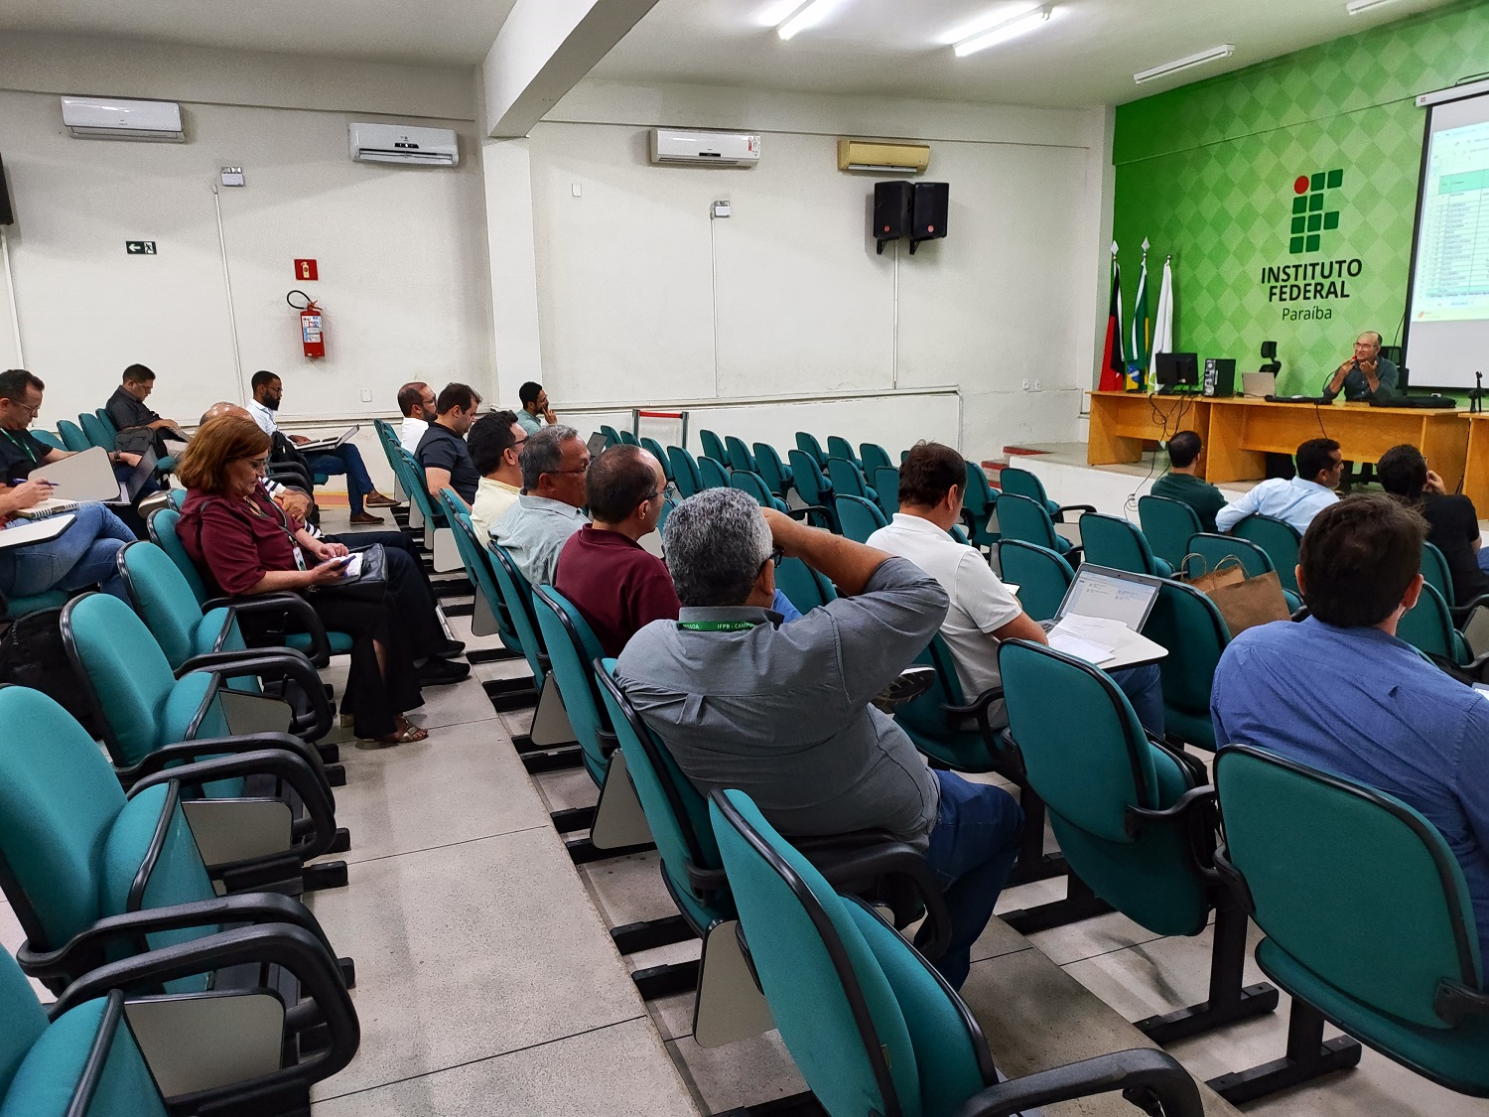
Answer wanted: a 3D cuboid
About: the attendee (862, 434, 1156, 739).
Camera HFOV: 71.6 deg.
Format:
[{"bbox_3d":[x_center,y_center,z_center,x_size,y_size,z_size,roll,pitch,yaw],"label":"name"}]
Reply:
[{"bbox_3d":[0.832,0.308,3.248,0.800,1.330,0.600,-3,12,-10],"label":"attendee"}]

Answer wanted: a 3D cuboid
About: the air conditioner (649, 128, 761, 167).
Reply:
[{"bbox_3d":[-0.396,-4.192,10.557,1.100,0.305,0.220,-6,13,-22],"label":"air conditioner"}]

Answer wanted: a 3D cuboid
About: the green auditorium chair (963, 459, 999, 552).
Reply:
[{"bbox_3d":[1.921,-0.329,7.968,0.550,0.870,0.620,-6,13,-21],"label":"green auditorium chair"}]

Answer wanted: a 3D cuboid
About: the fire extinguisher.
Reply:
[{"bbox_3d":[-4.288,-2.288,10.105,0.290,0.650,0.180,-6,13,-22],"label":"fire extinguisher"}]

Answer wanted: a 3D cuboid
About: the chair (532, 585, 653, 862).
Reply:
[{"bbox_3d":[-0.228,0.512,2.847,0.570,0.860,0.660,-6,13,-22],"label":"chair"}]

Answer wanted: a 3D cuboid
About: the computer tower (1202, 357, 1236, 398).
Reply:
[{"bbox_3d":[4.453,-1.690,9.673,0.310,0.360,0.150,-7,13,-27],"label":"computer tower"}]

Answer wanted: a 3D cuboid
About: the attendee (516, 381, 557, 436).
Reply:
[{"bbox_3d":[-1.508,-0.888,8.806,0.900,1.237,0.520,-6,13,-22],"label":"attendee"}]

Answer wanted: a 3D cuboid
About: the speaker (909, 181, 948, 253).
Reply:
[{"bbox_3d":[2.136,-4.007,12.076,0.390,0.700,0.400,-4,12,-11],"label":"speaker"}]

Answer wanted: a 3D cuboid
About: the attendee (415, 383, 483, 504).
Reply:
[{"bbox_3d":[-1.452,-0.329,5.878,0.780,1.310,0.520,-6,13,-21],"label":"attendee"}]

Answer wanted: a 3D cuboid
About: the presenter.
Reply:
[{"bbox_3d":[5.538,-1.321,9.201,0.750,1.330,0.580,-9,14,-34],"label":"presenter"}]

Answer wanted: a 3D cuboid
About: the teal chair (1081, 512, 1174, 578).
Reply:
[{"bbox_3d":[1.942,0.211,5.035,0.540,0.841,0.610,-6,13,-22],"label":"teal chair"}]

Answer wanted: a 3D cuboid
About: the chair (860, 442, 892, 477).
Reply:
[{"bbox_3d":[1.341,-0.589,9.192,0.540,0.841,0.610,-6,13,-22],"label":"chair"}]

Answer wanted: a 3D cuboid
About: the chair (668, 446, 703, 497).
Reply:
[{"bbox_3d":[-0.239,-0.423,8.082,0.570,0.860,0.660,-6,13,-22],"label":"chair"}]

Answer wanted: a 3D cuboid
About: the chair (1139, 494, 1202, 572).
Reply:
[{"bbox_3d":[2.753,0.028,6.376,0.560,0.920,0.650,-6,13,-22],"label":"chair"}]

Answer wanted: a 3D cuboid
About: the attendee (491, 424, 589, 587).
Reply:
[{"bbox_3d":[-0.356,0.161,3.413,0.920,1.230,0.540,-7,13,-27],"label":"attendee"}]

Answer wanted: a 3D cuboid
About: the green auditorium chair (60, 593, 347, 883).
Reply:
[{"bbox_3d":[-1.226,0.506,2.426,0.520,0.920,0.660,-6,13,-22],"label":"green auditorium chair"}]

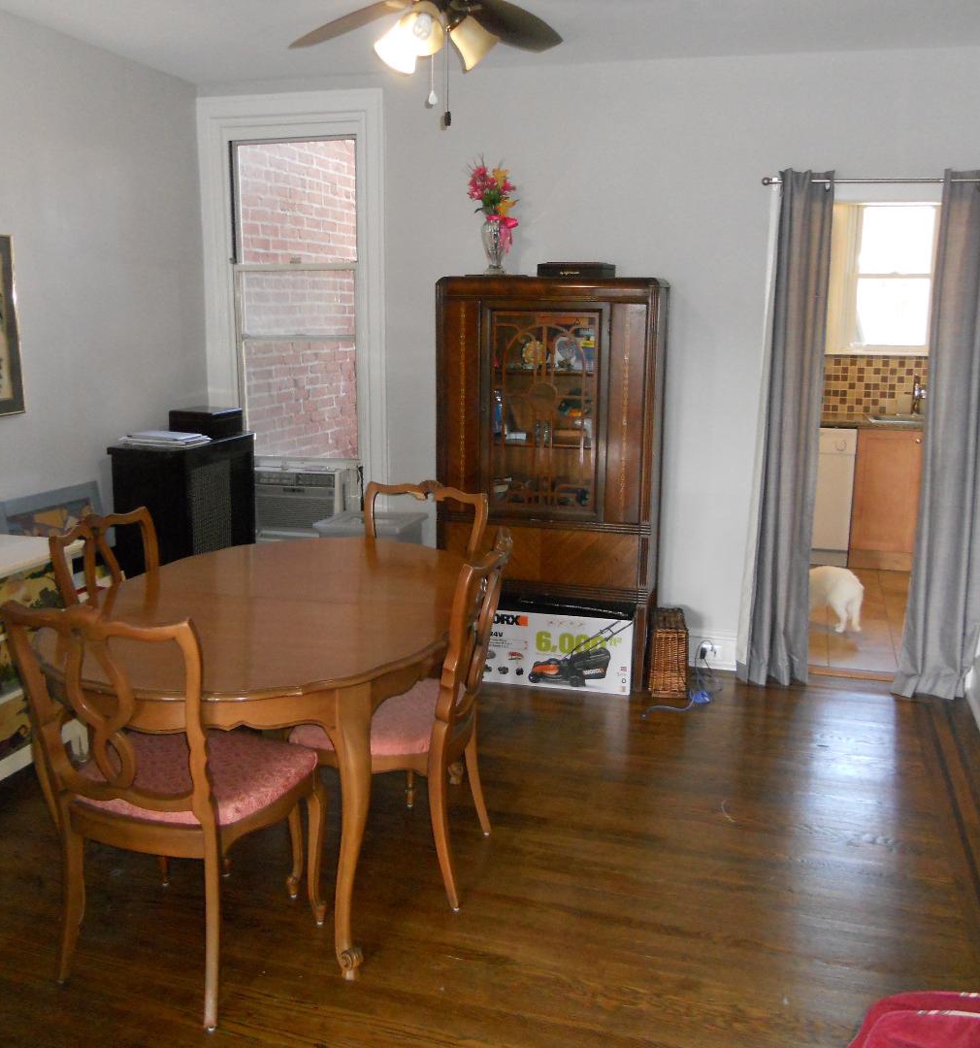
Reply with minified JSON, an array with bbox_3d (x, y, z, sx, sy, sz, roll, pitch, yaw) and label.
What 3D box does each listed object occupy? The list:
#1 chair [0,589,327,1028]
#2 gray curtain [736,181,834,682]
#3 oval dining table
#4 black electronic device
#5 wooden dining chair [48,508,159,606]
[{"bbox_3d":[-0.741,0.597,2.596,0.509,0.968,0.536,5,12,20],"label":"chair"},{"bbox_3d":[1.227,-0.354,4.487,0.280,2.110,0.120,4,12,16],"label":"gray curtain"},{"bbox_3d":[-0.587,0.578,3.193,1.100,0.764,1.620,2,12,10],"label":"oval dining table"},{"bbox_3d":[-1.240,-0.448,4.786,0.260,0.105,0.250,6,13,24],"label":"black electronic device"},{"bbox_3d":[-0.904,0.468,3.244,0.540,0.956,0.510,4,12,18],"label":"wooden dining chair"}]

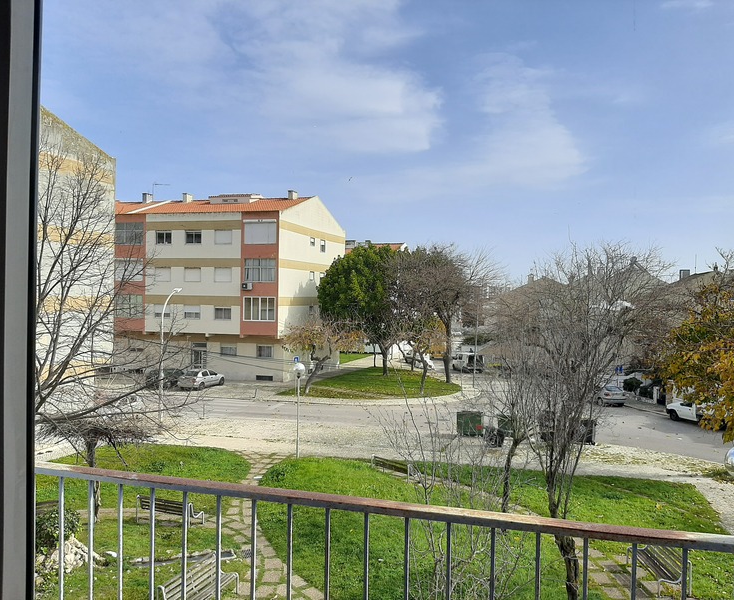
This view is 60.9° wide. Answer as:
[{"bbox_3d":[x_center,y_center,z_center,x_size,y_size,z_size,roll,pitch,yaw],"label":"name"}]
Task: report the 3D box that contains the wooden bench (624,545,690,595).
[{"bbox_3d":[7.061,6.381,15.100,0.740,0.790,1.820,1,1,0],"label":"wooden bench"}]

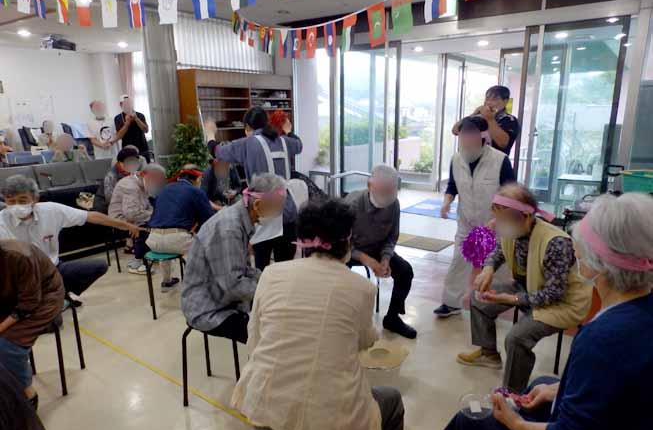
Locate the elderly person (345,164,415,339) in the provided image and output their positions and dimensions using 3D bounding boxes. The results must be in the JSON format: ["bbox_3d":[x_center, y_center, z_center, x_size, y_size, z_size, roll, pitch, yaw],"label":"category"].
[{"bbox_3d":[0.385,0.223,3.018,0.520,1.140,0.700,-3,14,-10],"label":"elderly person"}]

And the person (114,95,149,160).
[{"bbox_3d":[-2.988,-0.893,6.361,0.500,1.810,0.340,-6,14,-19],"label":"person"}]

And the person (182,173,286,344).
[{"bbox_3d":[-0.489,0.394,2.306,0.700,1.160,0.500,-4,14,-15],"label":"person"}]

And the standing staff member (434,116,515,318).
[{"bbox_3d":[1.080,0.043,3.028,0.540,1.470,0.400,7,16,29],"label":"standing staff member"}]

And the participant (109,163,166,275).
[{"bbox_3d":[-1.831,0.025,4.065,0.680,1.080,0.480,-3,14,-10],"label":"participant"}]

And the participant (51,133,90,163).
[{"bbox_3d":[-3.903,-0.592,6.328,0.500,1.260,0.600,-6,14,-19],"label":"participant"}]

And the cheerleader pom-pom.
[{"bbox_3d":[1.011,0.216,2.760,0.230,0.260,0.230,-1,14,0],"label":"cheerleader pom-pom"}]

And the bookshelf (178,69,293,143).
[{"bbox_3d":[-1.315,-1.062,6.345,0.400,2.110,1.760,11,18,41],"label":"bookshelf"}]

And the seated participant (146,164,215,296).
[{"bbox_3d":[-1.215,0.161,3.431,0.500,1.100,0.730,4,14,17],"label":"seated participant"}]

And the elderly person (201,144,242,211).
[{"bbox_3d":[-1.097,-0.090,4.379,0.480,1.140,0.680,-3,14,-8],"label":"elderly person"}]

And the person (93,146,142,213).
[{"bbox_3d":[-2.335,-0.171,4.706,0.660,1.170,0.480,11,18,39],"label":"person"}]

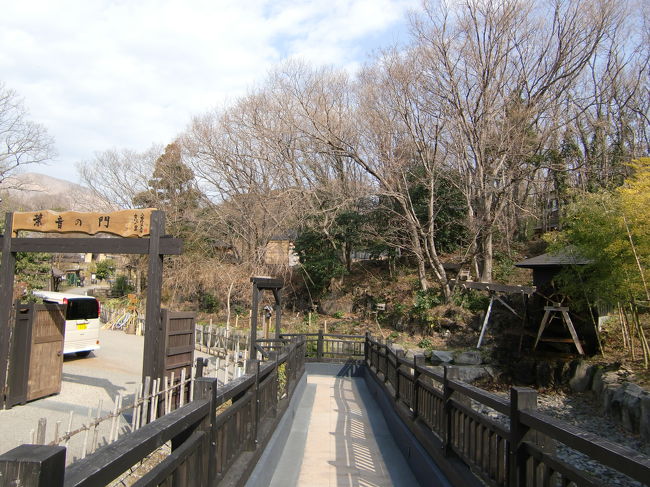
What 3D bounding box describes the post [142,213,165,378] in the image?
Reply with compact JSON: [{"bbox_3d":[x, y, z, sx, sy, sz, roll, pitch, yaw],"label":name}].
[{"bbox_3d":[-2.743,1.120,8.425,0.175,3.330,0.175,0,-6,14],"label":"post"}]

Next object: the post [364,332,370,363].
[{"bbox_3d":[1.060,2.557,13.021,0.130,0.760,0.130,1,-5,1],"label":"post"}]

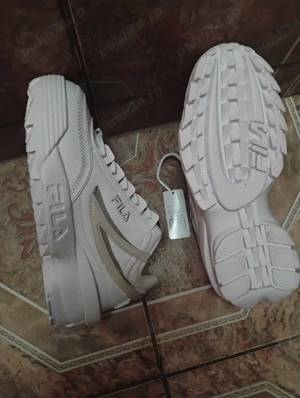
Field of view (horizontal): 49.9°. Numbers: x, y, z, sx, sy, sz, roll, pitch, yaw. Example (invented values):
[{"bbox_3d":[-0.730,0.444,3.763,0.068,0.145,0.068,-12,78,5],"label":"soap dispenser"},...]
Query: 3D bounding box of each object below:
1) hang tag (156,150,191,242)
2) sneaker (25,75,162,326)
[{"bbox_3d":[0.030,-0.004,0.402,0.032,0.012,0.110,-7,75,-1],"label":"hang tag"},{"bbox_3d":[-0.066,-0.013,0.359,0.121,0.098,0.277,-9,80,-14],"label":"sneaker"}]

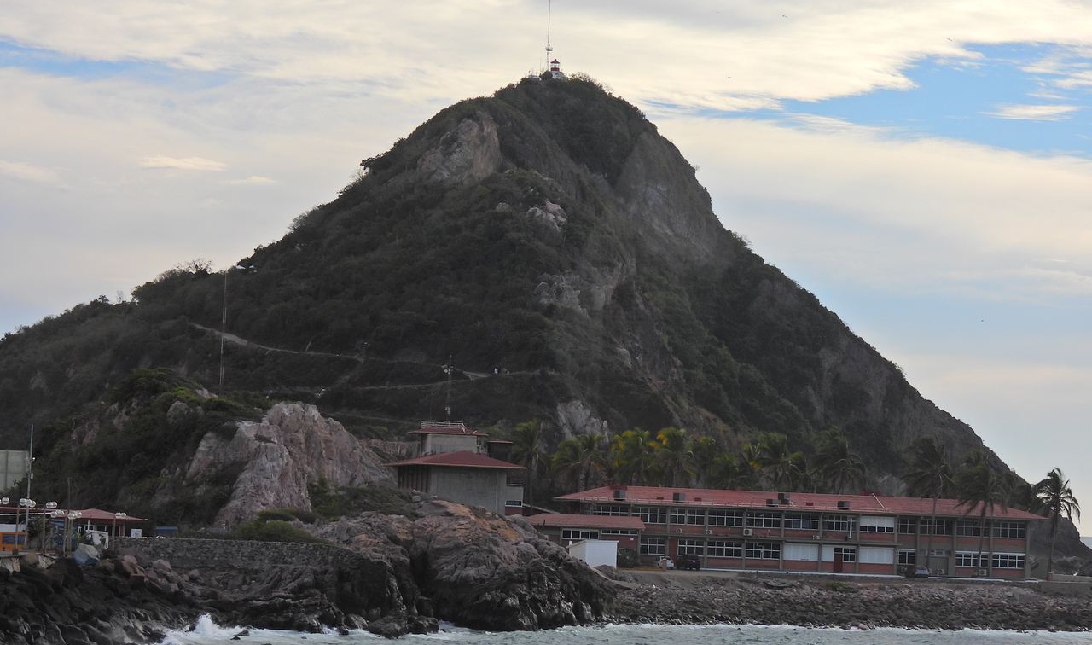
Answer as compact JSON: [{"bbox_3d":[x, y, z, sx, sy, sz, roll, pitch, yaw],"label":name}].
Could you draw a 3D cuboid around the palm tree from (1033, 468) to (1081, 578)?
[{"bbox_3d":[61.340,24.080,360.000,5.700,13.220,5.500,2,-4,0],"label":"palm tree"}]

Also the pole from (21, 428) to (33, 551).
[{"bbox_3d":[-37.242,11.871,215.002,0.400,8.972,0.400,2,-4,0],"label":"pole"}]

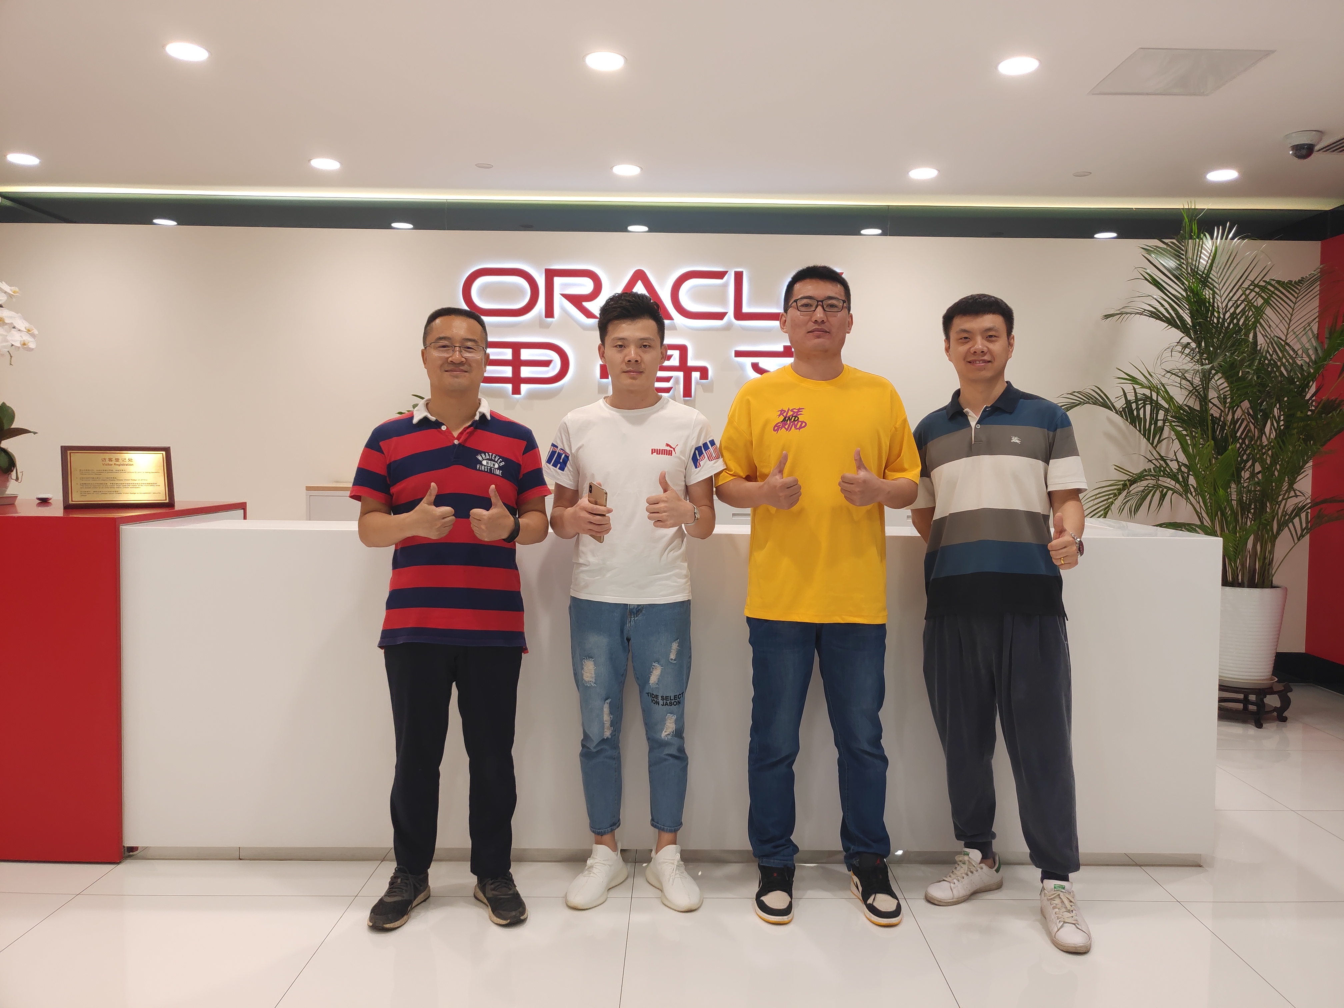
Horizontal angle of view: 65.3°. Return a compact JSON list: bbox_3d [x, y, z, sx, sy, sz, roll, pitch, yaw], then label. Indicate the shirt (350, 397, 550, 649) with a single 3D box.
[{"bbox_3d":[-0.623,0.050,2.937,0.560,0.697,0.300,0,3,-4],"label":"shirt"}]

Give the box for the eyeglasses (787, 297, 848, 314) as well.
[{"bbox_3d":[0.406,-0.550,2.915,0.152,0.047,0.140,1,3,4],"label":"eyeglasses"}]

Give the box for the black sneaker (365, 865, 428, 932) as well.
[{"bbox_3d":[-0.767,1.086,2.986,0.110,0.118,0.295,1,3,12],"label":"black sneaker"}]

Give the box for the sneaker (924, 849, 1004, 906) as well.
[{"bbox_3d":[0.876,1.094,3.126,0.290,0.117,0.107,-2,4,-34],"label":"sneaker"}]

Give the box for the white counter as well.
[{"bbox_3d":[-0.005,0.590,3.710,3.380,1.050,0.950,0,3,0],"label":"white counter"}]

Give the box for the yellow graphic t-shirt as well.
[{"bbox_3d":[0.405,-0.033,2.947,0.575,0.730,0.300,1,3,3],"label":"yellow graphic t-shirt"}]

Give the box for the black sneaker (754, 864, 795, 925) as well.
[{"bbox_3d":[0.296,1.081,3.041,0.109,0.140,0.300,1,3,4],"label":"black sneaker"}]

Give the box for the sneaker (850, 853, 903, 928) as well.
[{"bbox_3d":[0.580,1.085,3.032,0.115,0.142,0.305,0,3,-8],"label":"sneaker"}]

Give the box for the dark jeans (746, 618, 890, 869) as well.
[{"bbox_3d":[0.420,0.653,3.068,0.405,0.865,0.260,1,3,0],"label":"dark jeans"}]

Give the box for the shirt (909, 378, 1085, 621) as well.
[{"bbox_3d":[0.912,-0.009,2.948,0.500,0.665,0.300,1,3,12],"label":"shirt"}]

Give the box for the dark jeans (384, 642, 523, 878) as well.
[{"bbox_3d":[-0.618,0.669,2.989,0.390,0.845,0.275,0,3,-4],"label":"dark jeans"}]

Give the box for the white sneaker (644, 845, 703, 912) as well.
[{"bbox_3d":[0.003,1.081,3.106,0.110,0.128,0.295,0,3,-18],"label":"white sneaker"}]

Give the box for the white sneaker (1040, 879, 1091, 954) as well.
[{"bbox_3d":[1.081,1.108,2.881,0.106,0.117,0.290,1,3,10],"label":"white sneaker"}]

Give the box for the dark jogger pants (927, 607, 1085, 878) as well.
[{"bbox_3d":[0.919,0.639,2.966,0.425,0.865,0.350,1,3,5],"label":"dark jogger pants"}]

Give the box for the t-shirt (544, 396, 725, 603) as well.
[{"bbox_3d":[-0.106,-0.017,3.033,0.520,0.597,0.280,1,3,0],"label":"t-shirt"}]

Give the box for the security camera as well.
[{"bbox_3d":[2.738,-1.542,4.546,0.152,0.100,0.152,2,3,25],"label":"security camera"}]

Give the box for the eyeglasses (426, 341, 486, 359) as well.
[{"bbox_3d":[-0.593,-0.423,2.882,0.150,0.046,0.140,0,3,-13],"label":"eyeglasses"}]

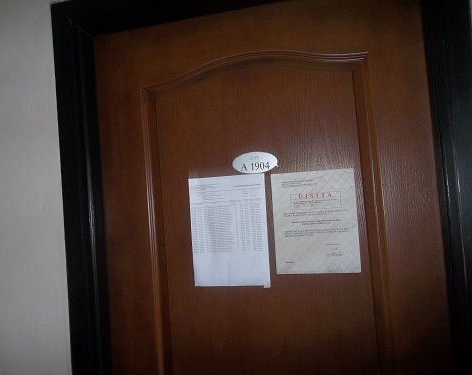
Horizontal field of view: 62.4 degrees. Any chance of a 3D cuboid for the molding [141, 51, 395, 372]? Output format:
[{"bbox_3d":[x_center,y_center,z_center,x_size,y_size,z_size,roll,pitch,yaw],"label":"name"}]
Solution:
[{"bbox_3d":[0.057,0.114,1.027,0.622,0.950,0.040,-5,-2,13],"label":"molding"}]

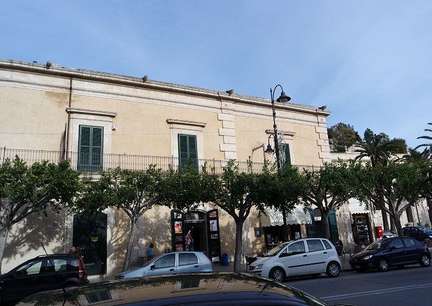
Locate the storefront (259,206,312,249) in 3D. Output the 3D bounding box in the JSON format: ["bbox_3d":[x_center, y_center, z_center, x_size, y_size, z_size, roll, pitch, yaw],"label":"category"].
[{"bbox_3d":[4.511,5.099,19.963,3.300,3.400,1.000,4,-16,-26],"label":"storefront"}]

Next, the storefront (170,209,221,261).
[{"bbox_3d":[-1.108,4.778,17.533,2.900,3.250,0.500,4,-16,-26],"label":"storefront"}]

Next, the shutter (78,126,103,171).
[{"bbox_3d":[-6.649,-0.182,16.311,1.224,2.611,0.100,4,-16,-26],"label":"shutter"}]

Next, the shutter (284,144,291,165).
[{"bbox_3d":[5.263,0.475,22.526,0.650,2.430,0.080,3,-14,-27],"label":"shutter"}]

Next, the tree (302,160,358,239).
[{"bbox_3d":[5.904,2.986,15.807,3.200,5.150,3.100,1,-13,-16],"label":"tree"}]

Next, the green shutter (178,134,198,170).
[{"bbox_3d":[-1.663,0.150,18.761,1.224,2.611,0.100,4,-16,-26],"label":"green shutter"}]

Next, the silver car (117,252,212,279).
[{"bbox_3d":[-2.090,4.550,11.840,3.830,1.480,1.660,0,-15,-15],"label":"silver car"}]

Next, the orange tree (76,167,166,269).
[{"bbox_3d":[-3.906,3.059,12.858,3.900,4.750,3.500,1,-13,-16],"label":"orange tree"}]

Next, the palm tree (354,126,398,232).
[{"bbox_3d":[18.108,3.592,33.542,4.500,11.900,4.500,4,-16,-26],"label":"palm tree"}]

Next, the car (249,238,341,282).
[{"bbox_3d":[3.288,4.445,13.076,3.920,1.640,1.700,1,-13,-16],"label":"car"}]

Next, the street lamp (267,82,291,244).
[{"bbox_3d":[3.238,0.995,15.159,0.700,9.030,2.300,1,-13,-16],"label":"street lamp"}]

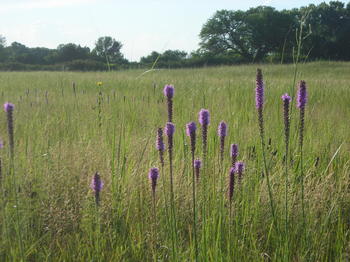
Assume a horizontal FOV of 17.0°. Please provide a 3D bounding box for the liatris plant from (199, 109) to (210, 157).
[{"bbox_3d":[0.128,0.006,5.000,0.048,0.200,0.047,0,3,0],"label":"liatris plant"}]

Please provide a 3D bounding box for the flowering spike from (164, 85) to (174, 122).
[{"bbox_3d":[-0.025,-0.119,5.200,0.047,0.175,0.046,0,3,0],"label":"flowering spike"}]

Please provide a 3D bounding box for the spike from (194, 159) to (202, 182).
[{"bbox_3d":[0.109,0.185,5.500,0.038,0.113,0.037,0,3,0],"label":"spike"}]

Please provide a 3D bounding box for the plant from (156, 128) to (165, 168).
[{"bbox_3d":[-0.059,0.071,4.900,0.036,0.164,0.035,0,3,0],"label":"plant"}]

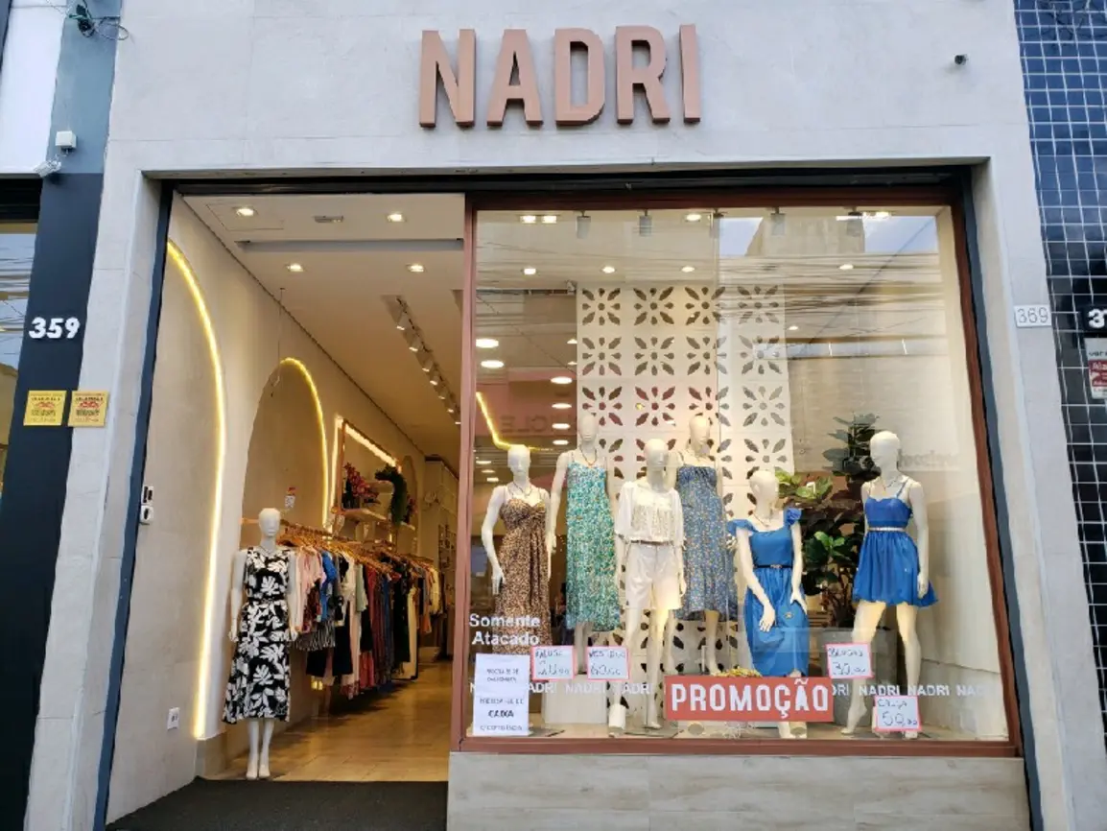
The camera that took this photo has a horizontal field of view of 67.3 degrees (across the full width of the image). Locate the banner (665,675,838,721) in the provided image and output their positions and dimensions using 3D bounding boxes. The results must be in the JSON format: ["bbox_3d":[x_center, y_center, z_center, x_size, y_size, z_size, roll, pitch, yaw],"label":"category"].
[{"bbox_3d":[1.048,1.525,4.465,0.888,0.225,0.008,0,-12,2],"label":"banner"}]

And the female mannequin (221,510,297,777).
[{"bbox_3d":[-2.002,1.538,5.748,0.480,1.770,0.330,2,-12,-11],"label":"female mannequin"}]

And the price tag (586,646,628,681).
[{"bbox_3d":[0.301,1.349,4.534,0.208,0.176,0.005,0,-12,1],"label":"price tag"}]

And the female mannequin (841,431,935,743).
[{"bbox_3d":[1.972,0.944,4.887,0.500,1.754,0.400,-10,-15,38],"label":"female mannequin"}]

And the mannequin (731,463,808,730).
[{"bbox_3d":[1.292,1.078,4.999,0.460,1.550,0.560,0,-12,1],"label":"mannequin"}]

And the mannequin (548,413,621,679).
[{"bbox_3d":[0.208,0.843,5.719,0.480,1.760,0.360,2,-12,-7],"label":"mannequin"}]

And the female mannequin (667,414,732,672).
[{"bbox_3d":[1.005,0.849,5.759,0.450,1.772,0.370,2,-12,-11],"label":"female mannequin"}]

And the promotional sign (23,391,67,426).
[{"bbox_3d":[-2.715,-0.038,4.443,0.202,0.191,0.010,0,-12,1],"label":"promotional sign"}]

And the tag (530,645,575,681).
[{"bbox_3d":[-0.002,1.355,4.537,0.224,0.185,0.006,0,-12,2],"label":"tag"}]

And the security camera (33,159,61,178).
[{"bbox_3d":[-2.861,-1.391,4.702,0.135,0.066,0.066,-37,7,-29],"label":"security camera"}]

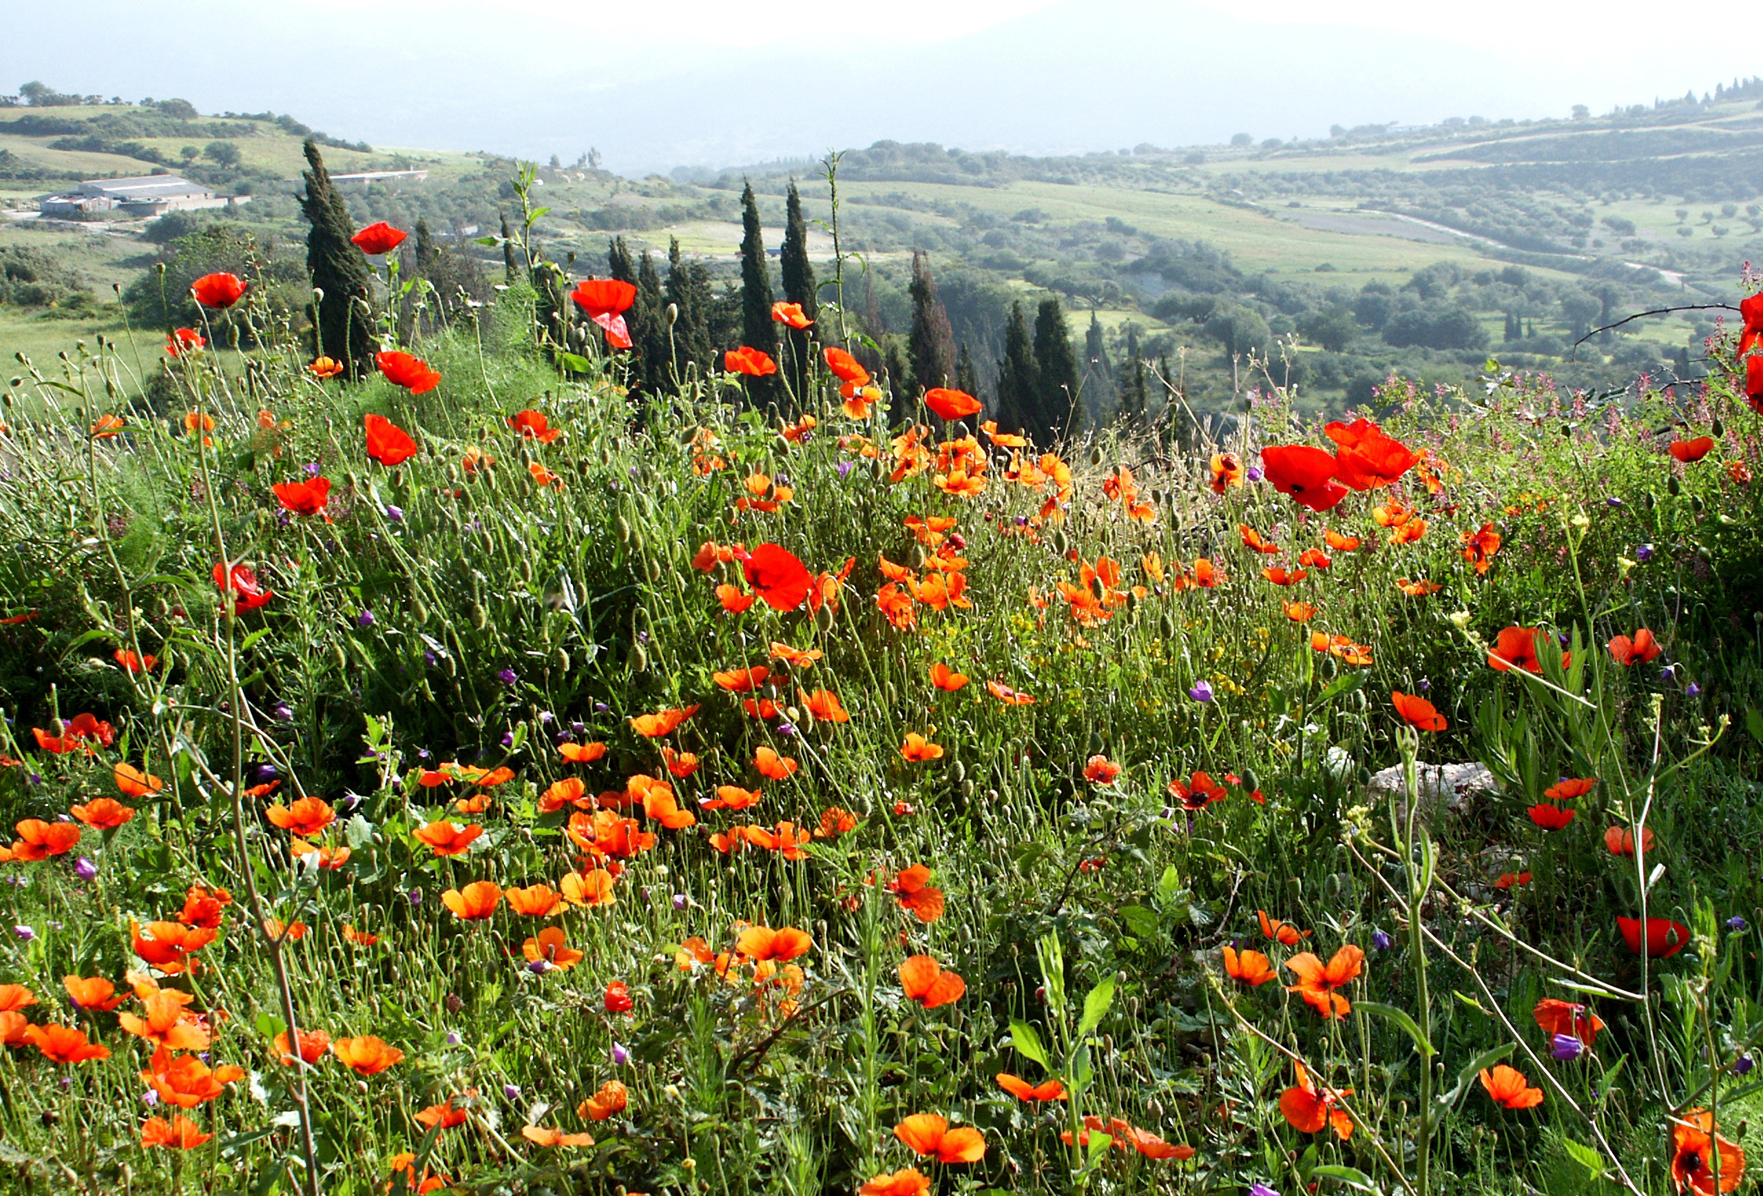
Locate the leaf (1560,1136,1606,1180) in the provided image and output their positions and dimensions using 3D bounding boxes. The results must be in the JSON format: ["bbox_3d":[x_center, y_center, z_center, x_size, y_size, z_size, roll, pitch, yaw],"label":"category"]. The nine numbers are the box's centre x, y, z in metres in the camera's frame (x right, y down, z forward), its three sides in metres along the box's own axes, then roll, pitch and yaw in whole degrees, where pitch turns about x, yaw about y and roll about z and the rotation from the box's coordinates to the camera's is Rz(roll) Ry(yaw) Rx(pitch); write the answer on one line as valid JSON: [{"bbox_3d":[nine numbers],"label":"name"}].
[{"bbox_3d":[0.522,0.416,2.500,0.042,0.019,0.014,42,-12,6],"label":"leaf"}]

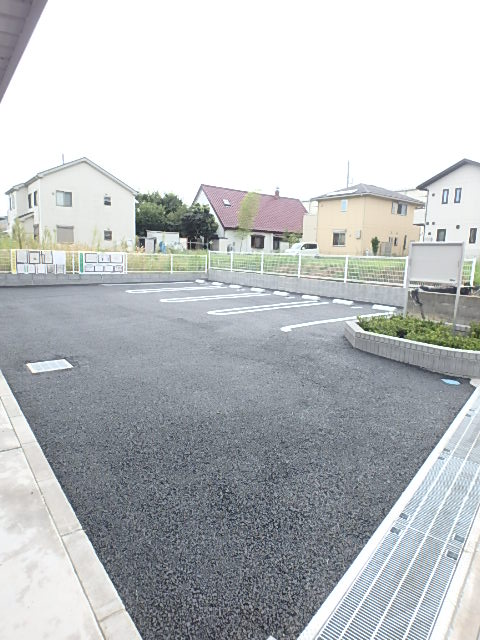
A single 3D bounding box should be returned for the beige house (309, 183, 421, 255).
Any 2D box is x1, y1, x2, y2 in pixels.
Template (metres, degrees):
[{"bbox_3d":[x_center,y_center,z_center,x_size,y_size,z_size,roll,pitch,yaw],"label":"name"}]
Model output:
[{"bbox_3d":[13.528,-10.217,41.233,11.055,7.487,6.733,-6,13,-38],"label":"beige house"}]

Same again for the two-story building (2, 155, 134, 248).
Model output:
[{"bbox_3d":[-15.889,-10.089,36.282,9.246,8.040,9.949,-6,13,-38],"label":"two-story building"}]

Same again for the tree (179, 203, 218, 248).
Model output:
[{"bbox_3d":[-3.974,-8.858,37.185,3.819,4.824,3.819,2,10,0],"label":"tree"}]

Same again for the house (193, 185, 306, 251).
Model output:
[{"bbox_3d":[1.782,-11.690,47.628,15.376,7.537,8.342,-6,13,-38],"label":"house"}]

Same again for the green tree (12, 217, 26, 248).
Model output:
[{"bbox_3d":[-13.697,-5.094,24.120,0.905,2.512,0.904,-6,13,-38],"label":"green tree"}]

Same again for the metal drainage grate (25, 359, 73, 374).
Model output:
[{"bbox_3d":[-2.319,0.575,4.750,0.467,0.035,0.432,-6,13,-38],"label":"metal drainage grate"}]

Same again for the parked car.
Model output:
[{"bbox_3d":[6.318,-7.136,39.699,3.618,1.548,1.608,-6,13,-38],"label":"parked car"}]

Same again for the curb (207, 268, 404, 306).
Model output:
[{"bbox_3d":[1.545,-1.406,14.958,0.131,0.563,10.150,-6,13,-38],"label":"curb"}]

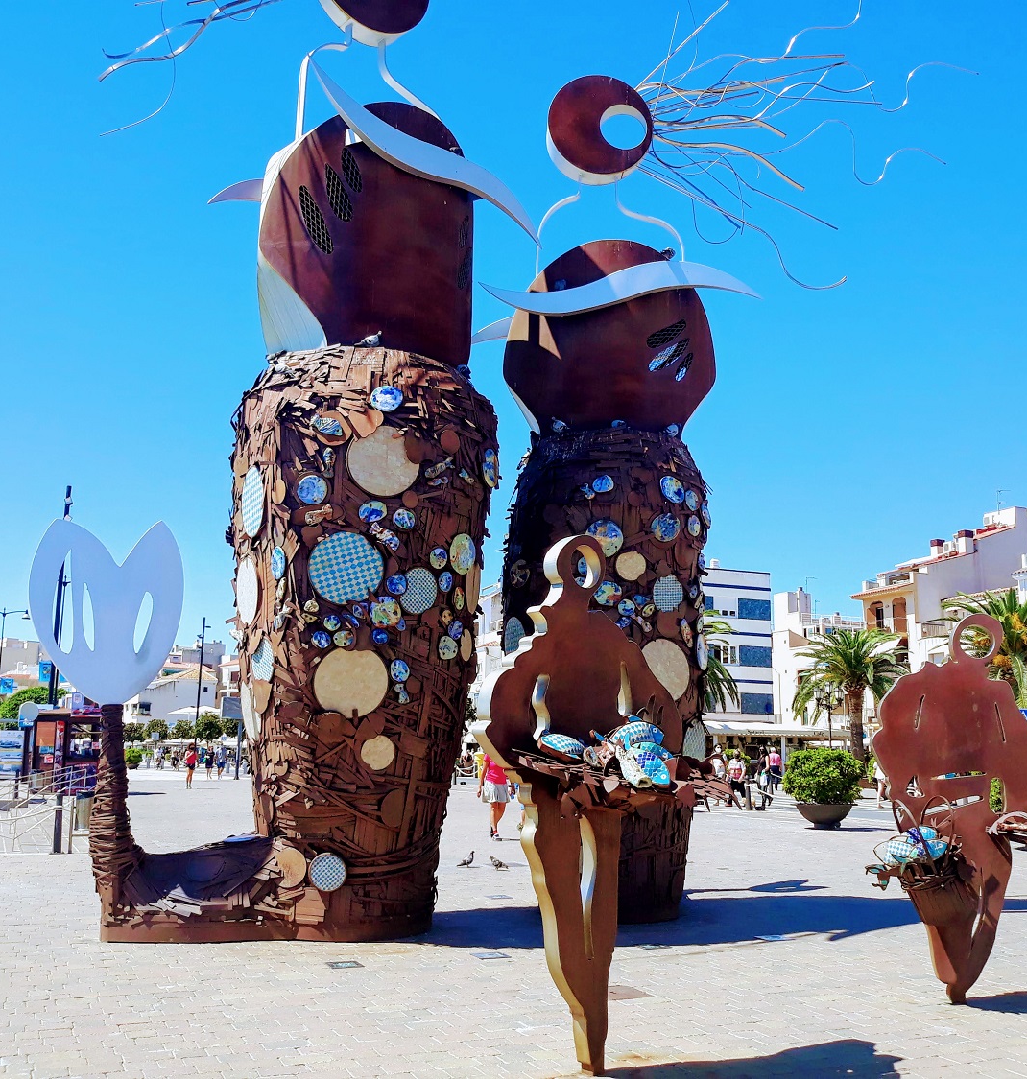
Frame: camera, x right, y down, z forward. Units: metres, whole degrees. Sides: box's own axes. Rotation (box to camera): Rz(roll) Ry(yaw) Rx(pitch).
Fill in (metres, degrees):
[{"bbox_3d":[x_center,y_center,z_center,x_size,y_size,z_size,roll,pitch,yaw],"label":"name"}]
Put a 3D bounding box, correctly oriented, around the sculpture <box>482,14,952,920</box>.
[{"bbox_3d":[2.007,-1.008,11.249,4.700,9.100,2.150,1,-11,-4],"label":"sculpture"}]

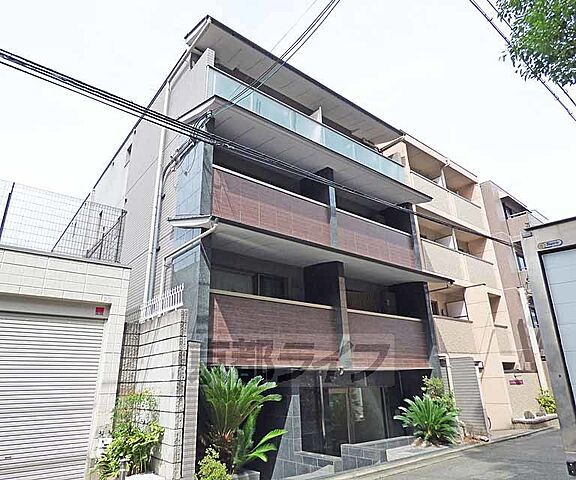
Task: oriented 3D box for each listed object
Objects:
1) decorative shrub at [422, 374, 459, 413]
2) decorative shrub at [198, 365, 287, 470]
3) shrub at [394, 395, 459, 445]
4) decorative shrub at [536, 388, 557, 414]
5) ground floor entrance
[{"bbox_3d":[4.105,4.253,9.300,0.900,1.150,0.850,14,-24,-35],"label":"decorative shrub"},{"bbox_3d":[-0.737,2.908,5.614,1.250,1.500,1.200,14,-26,-36],"label":"decorative shrub"},{"bbox_3d":[3.409,4.414,8.500,1.400,1.050,1.350,14,-24,-35],"label":"shrub"},{"bbox_3d":[9.639,5.964,12.800,0.850,0.900,0.800,14,-24,-35],"label":"decorative shrub"},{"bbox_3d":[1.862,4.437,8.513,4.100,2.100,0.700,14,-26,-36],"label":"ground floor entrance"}]

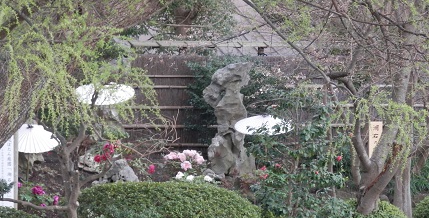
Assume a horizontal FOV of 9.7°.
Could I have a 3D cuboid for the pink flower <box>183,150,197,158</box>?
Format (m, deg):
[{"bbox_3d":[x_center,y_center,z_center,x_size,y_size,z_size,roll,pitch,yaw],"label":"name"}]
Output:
[{"bbox_3d":[-0.394,0.723,40.500,0.221,0.133,0.160,0,2,0],"label":"pink flower"}]

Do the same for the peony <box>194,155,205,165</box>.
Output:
[{"bbox_3d":[-0.227,0.807,40.300,0.151,0.155,0.140,-1,2,-17],"label":"peony"}]

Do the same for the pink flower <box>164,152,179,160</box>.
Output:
[{"bbox_3d":[-0.692,0.755,40.300,0.210,0.124,0.170,0,2,11],"label":"pink flower"}]

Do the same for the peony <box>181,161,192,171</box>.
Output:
[{"bbox_3d":[-0.438,0.904,40.000,0.174,0.157,0.120,0,2,0],"label":"peony"}]

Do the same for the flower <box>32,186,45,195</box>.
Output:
[{"bbox_3d":[-2.733,1.271,39.300,0.213,0.146,0.180,0,2,-6],"label":"flower"}]

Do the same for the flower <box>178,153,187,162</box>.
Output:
[{"bbox_3d":[-0.510,0.777,40.200,0.137,0.146,0.140,0,2,0],"label":"flower"}]

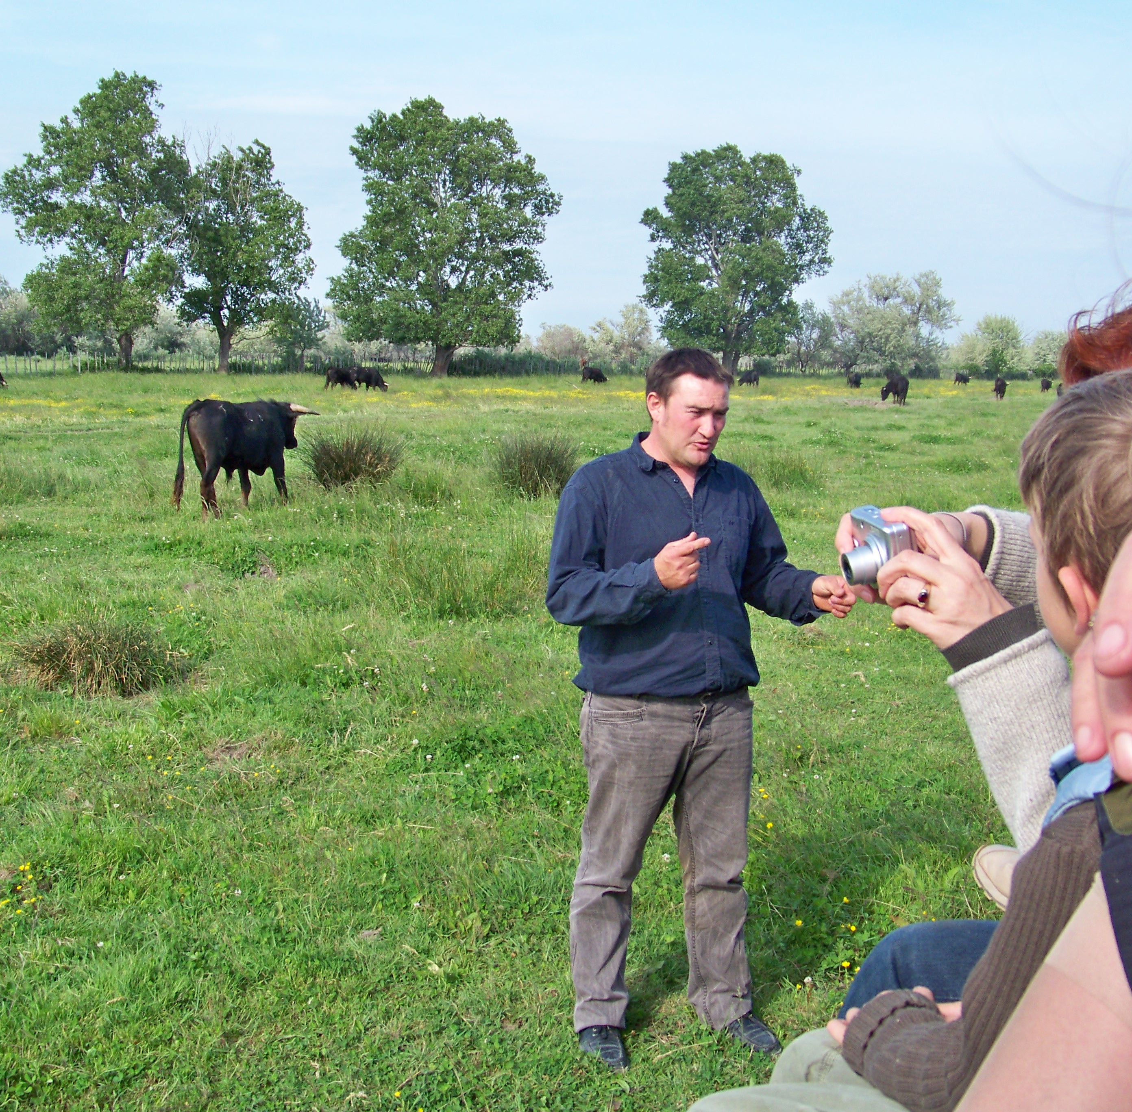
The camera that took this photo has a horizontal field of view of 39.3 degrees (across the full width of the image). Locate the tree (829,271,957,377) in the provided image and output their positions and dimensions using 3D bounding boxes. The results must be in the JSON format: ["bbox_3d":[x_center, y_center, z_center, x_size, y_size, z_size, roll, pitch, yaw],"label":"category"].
[{"bbox_3d":[30.504,-21.634,148.000,11.650,9.840,10.210,1,7,0],"label":"tree"}]

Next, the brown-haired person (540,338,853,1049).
[{"bbox_3d":[0.336,0.356,3.871,0.620,1.730,0.500,-4,8,-33],"label":"brown-haired person"}]

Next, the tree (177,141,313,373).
[{"bbox_3d":[-24.049,-22.440,119.000,9.960,17.480,9.960,1,7,0],"label":"tree"}]

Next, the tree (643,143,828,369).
[{"bbox_3d":[13.645,-23.716,127.000,14.860,18.560,14.240,1,7,0],"label":"tree"}]

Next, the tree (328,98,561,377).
[{"bbox_3d":[-8.902,-23.273,116.000,16.530,20.520,15.850,1,7,0],"label":"tree"}]

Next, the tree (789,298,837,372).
[{"bbox_3d":[22.055,-19.719,142.000,4.230,6.750,4.050,1,7,0],"label":"tree"}]

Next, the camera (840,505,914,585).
[{"bbox_3d":[0.289,-0.004,1.480,0.058,0.060,0.090,-15,16,-12],"label":"camera"}]

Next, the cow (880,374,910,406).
[{"bbox_3d":[13.840,-6.953,66.220,0.700,1.240,1.800,-4,8,-30],"label":"cow"}]

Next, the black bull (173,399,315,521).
[{"bbox_3d":[-3.437,-1.071,16.958,0.720,1.290,1.850,5,8,30],"label":"black bull"}]

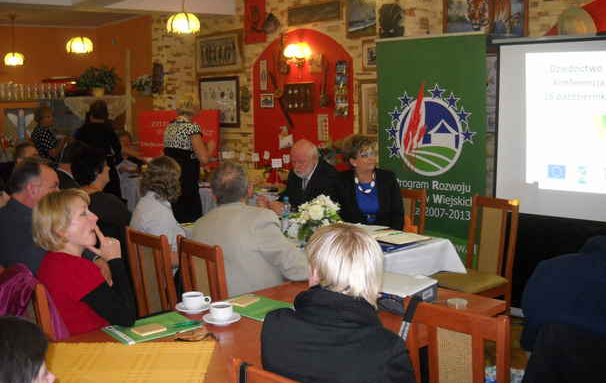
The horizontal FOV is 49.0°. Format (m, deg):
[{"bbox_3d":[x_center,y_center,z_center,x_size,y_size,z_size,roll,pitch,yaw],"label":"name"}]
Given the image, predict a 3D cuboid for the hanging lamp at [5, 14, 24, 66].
[{"bbox_3d":[-4.196,-2.196,9.679,0.295,0.760,0.295,-1,8,0],"label":"hanging lamp"}]

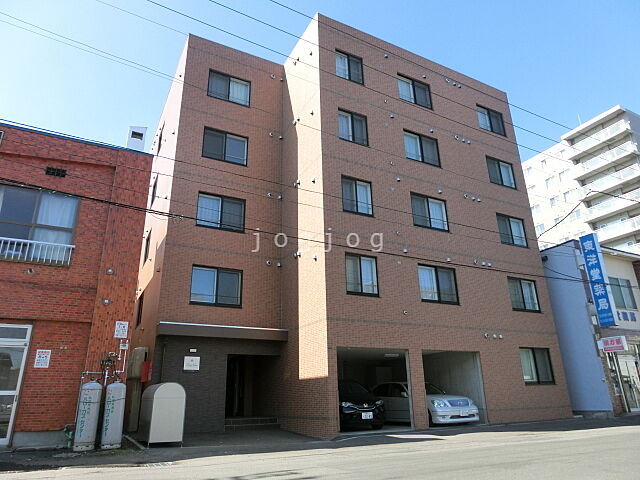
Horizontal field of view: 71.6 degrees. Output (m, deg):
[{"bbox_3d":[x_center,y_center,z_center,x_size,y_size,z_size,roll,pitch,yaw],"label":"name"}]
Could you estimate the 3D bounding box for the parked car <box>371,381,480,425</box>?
[{"bbox_3d":[3.322,5.784,15.775,1.770,1.460,4.700,9,-22,-27],"label":"parked car"}]

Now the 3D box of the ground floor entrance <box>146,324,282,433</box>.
[{"bbox_3d":[-3.070,4.311,13.763,4.000,3.050,1.400,9,-22,-27],"label":"ground floor entrance"}]

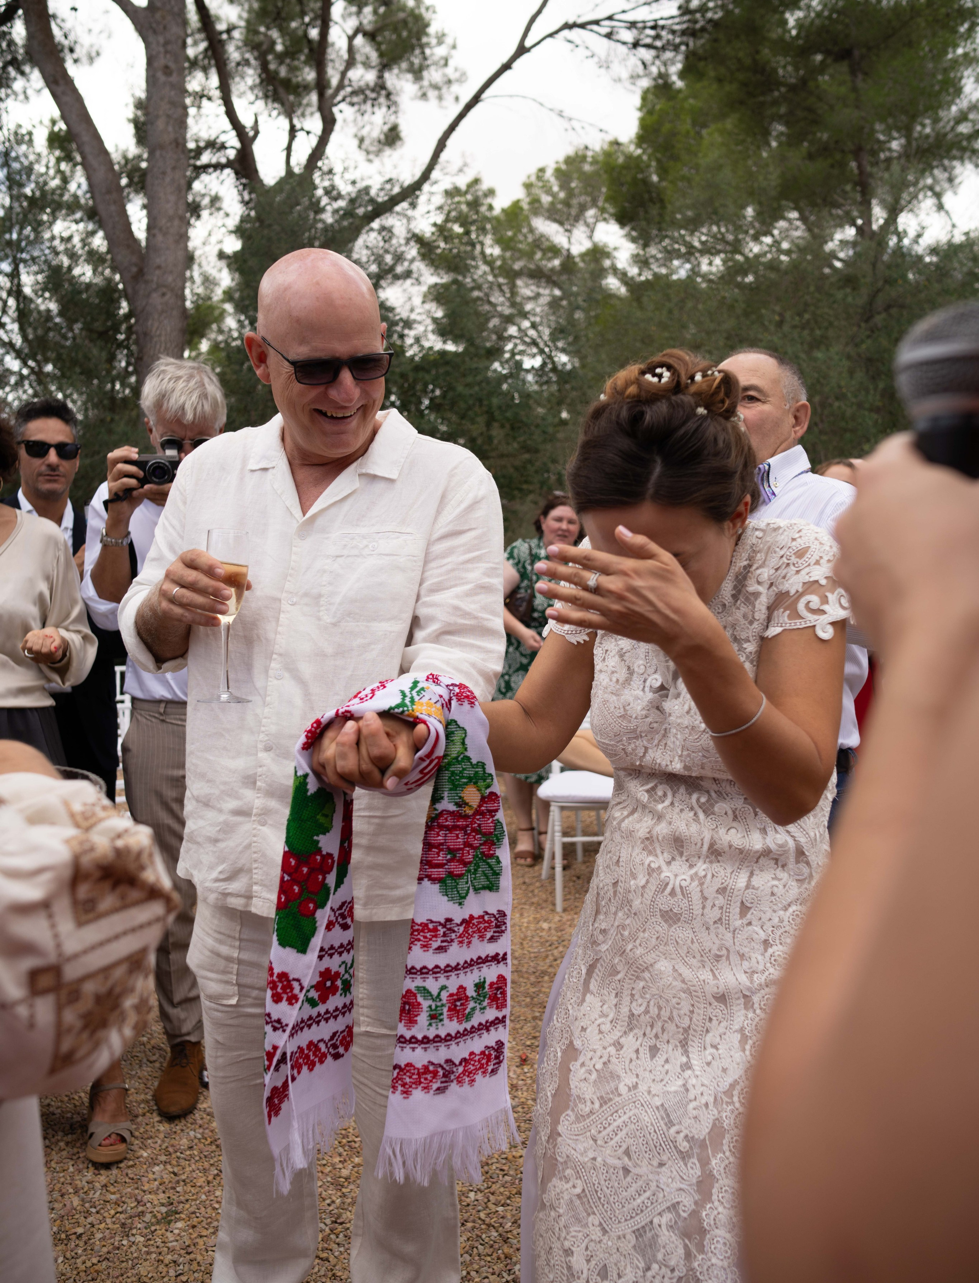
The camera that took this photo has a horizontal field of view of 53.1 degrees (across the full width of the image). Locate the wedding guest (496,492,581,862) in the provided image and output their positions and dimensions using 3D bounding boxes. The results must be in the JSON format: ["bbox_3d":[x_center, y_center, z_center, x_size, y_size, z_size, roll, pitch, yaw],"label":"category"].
[{"bbox_3d":[0.251,0.158,4.467,0.520,1.670,0.360,-1,3,-9],"label":"wedding guest"}]

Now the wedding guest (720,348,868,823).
[{"bbox_3d":[0.542,0.291,1.910,0.350,1.700,0.490,-3,5,-43],"label":"wedding guest"}]

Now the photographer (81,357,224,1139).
[{"bbox_3d":[-0.701,0.237,2.317,0.530,1.760,0.450,-1,3,-9],"label":"photographer"}]

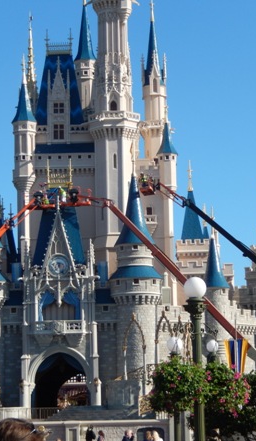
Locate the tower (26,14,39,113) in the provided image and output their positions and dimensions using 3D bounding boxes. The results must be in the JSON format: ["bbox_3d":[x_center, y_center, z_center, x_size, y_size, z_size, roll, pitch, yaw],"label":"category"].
[{"bbox_3d":[-9.319,-15.304,121.000,1.269,9.999,1.269,-1,-9,-1],"label":"tower"}]

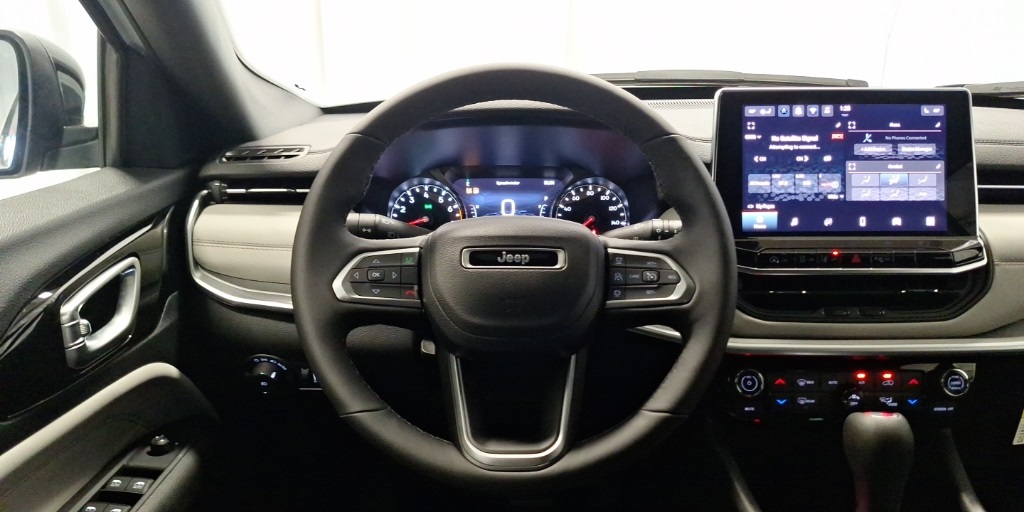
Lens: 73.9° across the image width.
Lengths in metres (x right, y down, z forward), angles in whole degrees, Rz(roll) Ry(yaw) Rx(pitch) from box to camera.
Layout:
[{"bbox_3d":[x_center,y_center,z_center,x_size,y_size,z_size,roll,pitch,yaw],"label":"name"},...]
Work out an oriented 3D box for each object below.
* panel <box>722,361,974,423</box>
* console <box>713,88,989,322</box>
[{"bbox_3d":[0.376,0.150,0.760,0.278,0.070,0.040,0,-2,0],"label":"panel"},{"bbox_3d":[0.369,-0.057,0.750,0.286,0.250,0.085,0,-2,0],"label":"console"}]

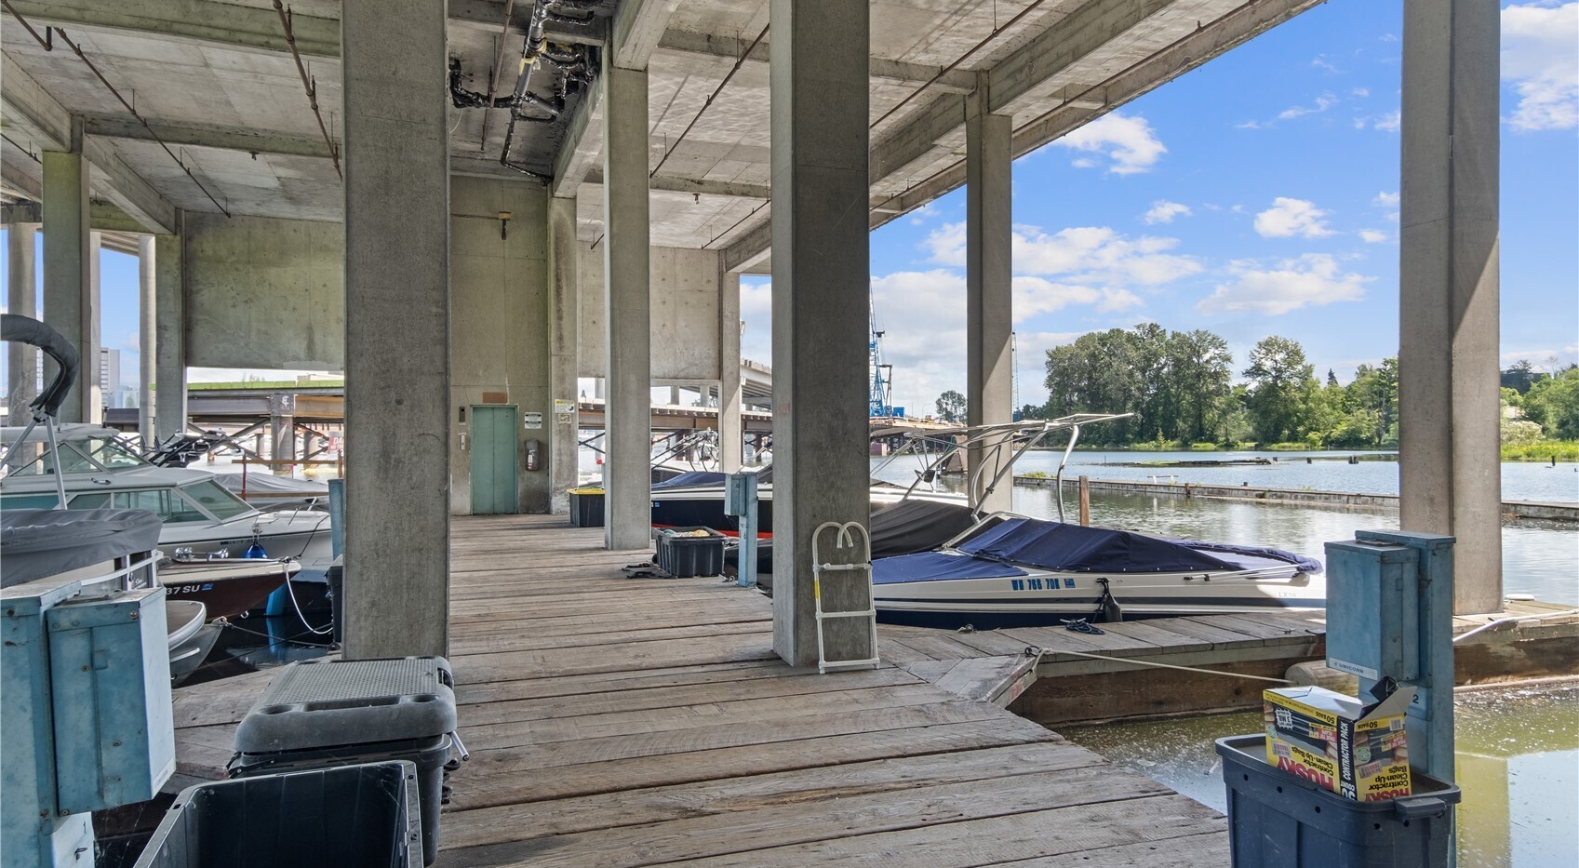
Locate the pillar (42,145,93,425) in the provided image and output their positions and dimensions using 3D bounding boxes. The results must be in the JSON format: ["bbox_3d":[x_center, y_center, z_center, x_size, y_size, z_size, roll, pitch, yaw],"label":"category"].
[{"bbox_3d":[-12.247,-1.458,17.096,0.497,6.521,0.419,0,-1,-19],"label":"pillar"}]

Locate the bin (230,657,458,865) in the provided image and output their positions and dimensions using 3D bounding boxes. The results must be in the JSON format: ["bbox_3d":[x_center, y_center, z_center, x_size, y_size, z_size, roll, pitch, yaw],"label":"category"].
[{"bbox_3d":[-1.402,1.072,3.276,0.632,0.529,0.787,0,-1,-19],"label":"bin"}]

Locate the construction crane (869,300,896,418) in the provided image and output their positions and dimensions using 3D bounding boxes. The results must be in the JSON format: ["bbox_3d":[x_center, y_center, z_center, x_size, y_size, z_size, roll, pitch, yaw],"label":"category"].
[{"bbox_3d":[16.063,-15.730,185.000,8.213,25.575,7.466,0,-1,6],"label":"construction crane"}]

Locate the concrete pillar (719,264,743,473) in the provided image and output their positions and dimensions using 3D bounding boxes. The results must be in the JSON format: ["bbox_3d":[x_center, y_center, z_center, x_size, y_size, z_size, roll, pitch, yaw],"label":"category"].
[{"bbox_3d":[-1.617,-1.252,28.040,0.497,6.336,0.419,0,-1,-19],"label":"concrete pillar"}]

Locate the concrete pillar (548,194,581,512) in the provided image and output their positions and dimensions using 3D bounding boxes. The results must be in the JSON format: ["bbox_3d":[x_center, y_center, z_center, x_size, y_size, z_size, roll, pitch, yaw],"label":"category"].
[{"bbox_3d":[-4.433,-1.518,19.770,0.497,6.152,0.419,0,-1,-19],"label":"concrete pillar"}]

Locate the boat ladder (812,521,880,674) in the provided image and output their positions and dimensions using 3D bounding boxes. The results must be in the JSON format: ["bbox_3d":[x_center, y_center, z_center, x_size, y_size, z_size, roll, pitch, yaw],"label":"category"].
[{"bbox_3d":[0.305,0.943,5.900,0.355,0.867,0.077,-1,-13,-19],"label":"boat ladder"}]

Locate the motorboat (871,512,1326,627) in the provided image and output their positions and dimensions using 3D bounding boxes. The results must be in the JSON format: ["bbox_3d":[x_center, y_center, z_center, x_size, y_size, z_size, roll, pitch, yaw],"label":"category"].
[{"bbox_3d":[2.400,1.337,8.602,5.289,1.393,2.167,0,-1,-19],"label":"motorboat"}]

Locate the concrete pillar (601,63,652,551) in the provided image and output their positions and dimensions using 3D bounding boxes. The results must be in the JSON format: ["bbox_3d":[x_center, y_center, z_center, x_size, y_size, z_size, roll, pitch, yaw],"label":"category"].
[{"bbox_3d":[-2.125,-1.612,13.021,0.497,6.152,0.419,0,-1,-19],"label":"concrete pillar"}]

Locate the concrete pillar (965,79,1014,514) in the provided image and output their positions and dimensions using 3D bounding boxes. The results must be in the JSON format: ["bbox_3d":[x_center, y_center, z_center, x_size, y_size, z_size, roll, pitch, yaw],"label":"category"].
[{"bbox_3d":[2.930,-1.437,14.747,0.497,6.336,0.419,0,-1,-19],"label":"concrete pillar"}]

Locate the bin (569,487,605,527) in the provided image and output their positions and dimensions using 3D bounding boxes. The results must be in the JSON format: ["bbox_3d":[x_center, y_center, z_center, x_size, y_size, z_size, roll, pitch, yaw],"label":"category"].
[{"bbox_3d":[-3.200,1.218,16.673,0.671,0.593,0.774,0,-1,-19],"label":"bin"}]

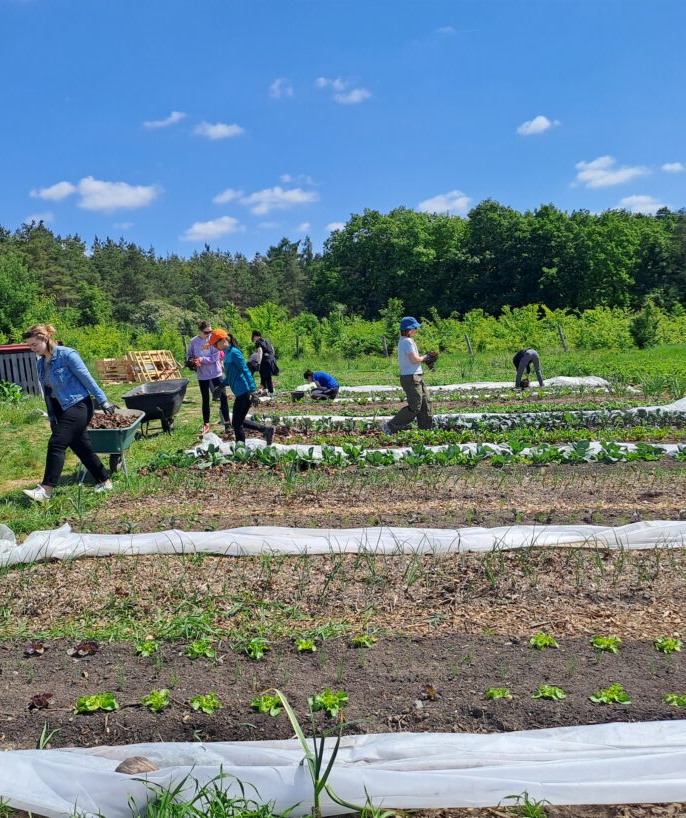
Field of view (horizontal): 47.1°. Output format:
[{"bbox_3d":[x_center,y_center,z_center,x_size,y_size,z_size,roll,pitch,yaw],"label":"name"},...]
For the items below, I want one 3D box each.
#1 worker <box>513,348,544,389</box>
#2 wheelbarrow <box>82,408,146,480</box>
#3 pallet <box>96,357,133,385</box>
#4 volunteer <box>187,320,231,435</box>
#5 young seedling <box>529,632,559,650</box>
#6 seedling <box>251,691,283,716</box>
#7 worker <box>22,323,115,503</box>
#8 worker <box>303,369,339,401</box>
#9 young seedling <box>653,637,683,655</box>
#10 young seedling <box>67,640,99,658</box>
[{"bbox_3d":[5.018,-1.119,21.250,0.680,1.080,0.780,-4,7,-38],"label":"worker"},{"bbox_3d":[-2.441,0.391,8.126,0.660,0.650,1.400,0,6,0],"label":"wheelbarrow"},{"bbox_3d":[-6.878,-1.167,23.598,1.100,0.760,0.850,0,6,0],"label":"pallet"},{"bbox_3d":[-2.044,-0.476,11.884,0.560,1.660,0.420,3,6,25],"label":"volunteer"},{"bbox_3d":[0.957,1.092,3.754,0.140,0.068,0.140,0,5,0],"label":"young seedling"},{"bbox_3d":[-0.308,1.188,3.166,0.125,0.080,0.115,0,6,0],"label":"seedling"},{"bbox_3d":[-2.524,0.002,7.191,0.850,1.600,0.520,-3,6,-28],"label":"worker"},{"bbox_3d":[-0.501,-0.560,17.489,0.780,0.700,0.500,0,6,-5],"label":"worker"},{"bbox_3d":[1.529,1.096,3.704,0.138,0.068,0.138,0,5,0],"label":"young seedling"},{"bbox_3d":[-1.227,1.137,3.722,0.156,0.070,0.143,0,6,0],"label":"young seedling"}]

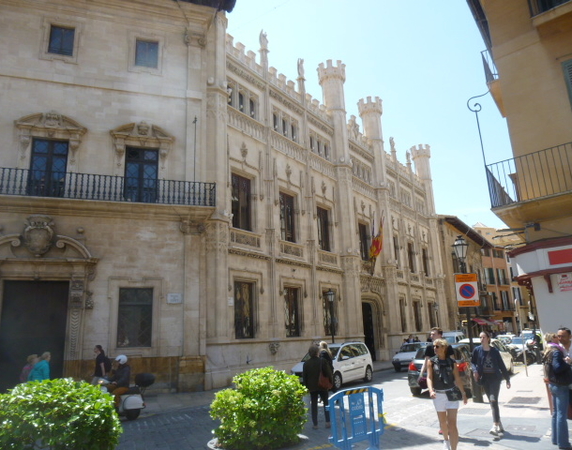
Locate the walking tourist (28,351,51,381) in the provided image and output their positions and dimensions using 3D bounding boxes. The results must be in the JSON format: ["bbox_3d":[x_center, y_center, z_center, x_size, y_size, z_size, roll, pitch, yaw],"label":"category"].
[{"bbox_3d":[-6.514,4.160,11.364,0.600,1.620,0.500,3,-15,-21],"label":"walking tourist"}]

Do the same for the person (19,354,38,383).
[{"bbox_3d":[-7.254,4.486,12.300,0.420,1.570,0.480,3,-16,-18],"label":"person"}]

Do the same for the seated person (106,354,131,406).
[{"bbox_3d":[-4.187,3.974,10.926,0.660,1.360,0.520,3,-16,-18],"label":"seated person"}]

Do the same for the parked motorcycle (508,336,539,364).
[{"bbox_3d":[11.578,6.531,22.102,2.050,1.280,0.780,-13,-18,34],"label":"parked motorcycle"}]

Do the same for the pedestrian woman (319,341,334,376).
[{"bbox_3d":[1.150,4.053,11.885,0.480,1.680,0.400,6,-17,-29],"label":"pedestrian woman"}]

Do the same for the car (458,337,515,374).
[{"bbox_3d":[8.767,5.786,19.025,1.750,1.540,4.200,-12,-18,33],"label":"car"}]

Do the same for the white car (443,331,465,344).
[{"bbox_3d":[11.763,8.703,31.033,1.780,1.830,4.200,-13,-18,35],"label":"white car"}]

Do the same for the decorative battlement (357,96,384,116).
[{"bbox_3d":[7.340,-9.880,37.577,2.080,1.500,2.080,-2,-15,-1],"label":"decorative battlement"}]

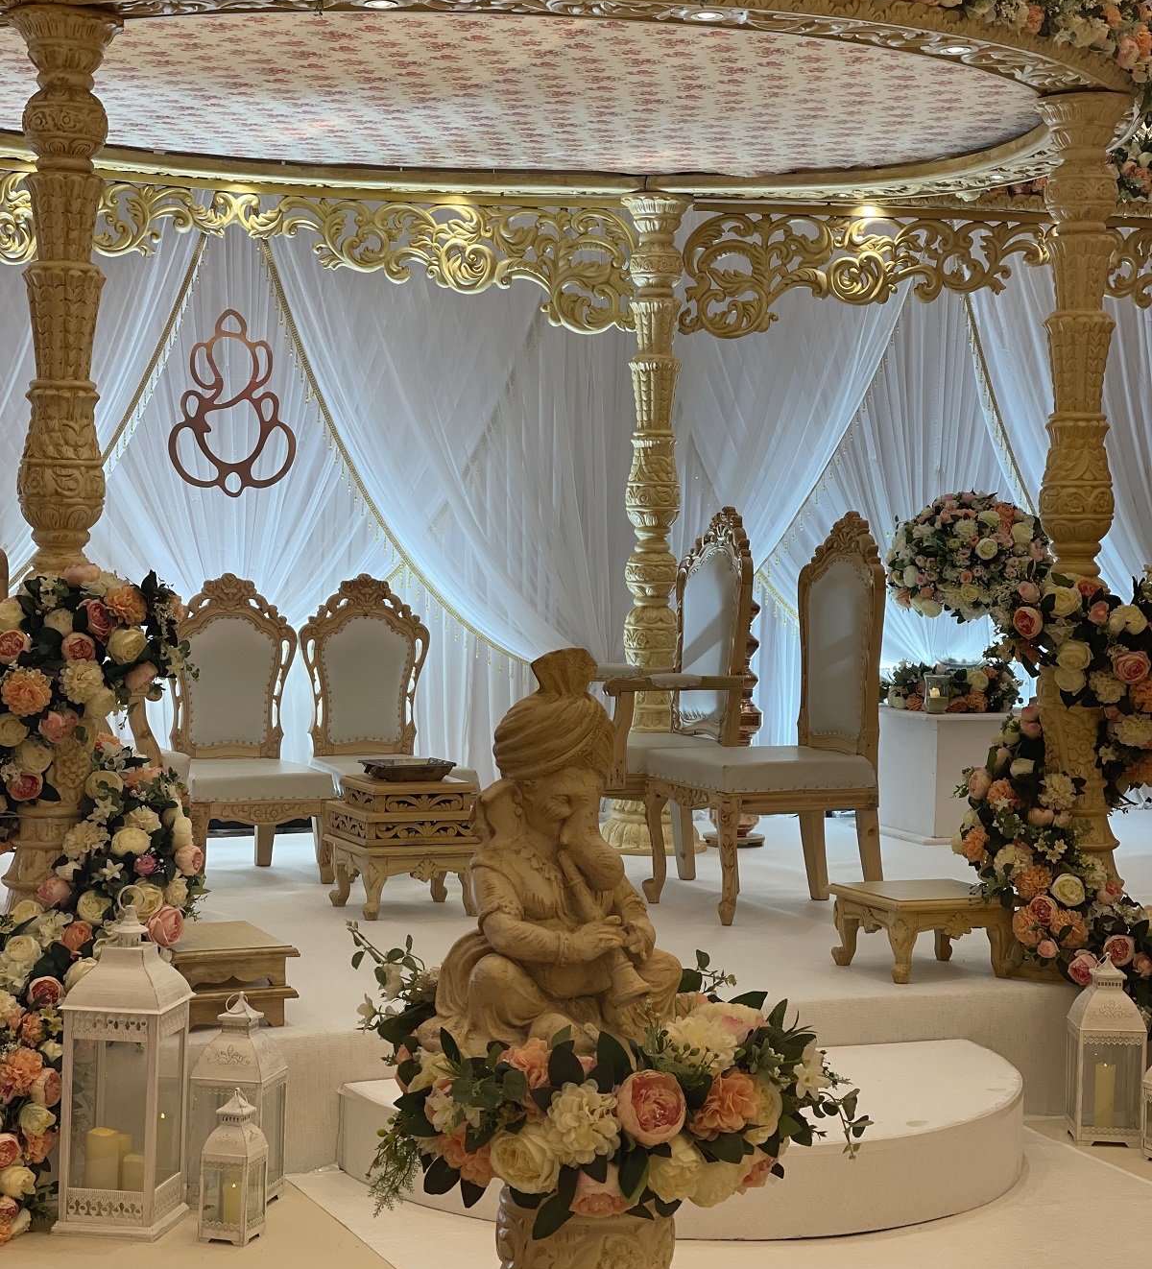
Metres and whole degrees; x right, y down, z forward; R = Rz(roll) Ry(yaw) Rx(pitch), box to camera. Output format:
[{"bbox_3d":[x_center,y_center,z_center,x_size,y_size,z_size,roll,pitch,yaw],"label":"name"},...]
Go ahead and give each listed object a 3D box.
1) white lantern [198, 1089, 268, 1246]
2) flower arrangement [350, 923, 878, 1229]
[{"bbox_3d":[-0.779,1.202,6.452,0.121,0.339,0.121,2,3,19],"label":"white lantern"},{"bbox_3d":[0.048,0.604,3.889,0.687,0.303,0.606,1,3,0],"label":"flower arrangement"}]

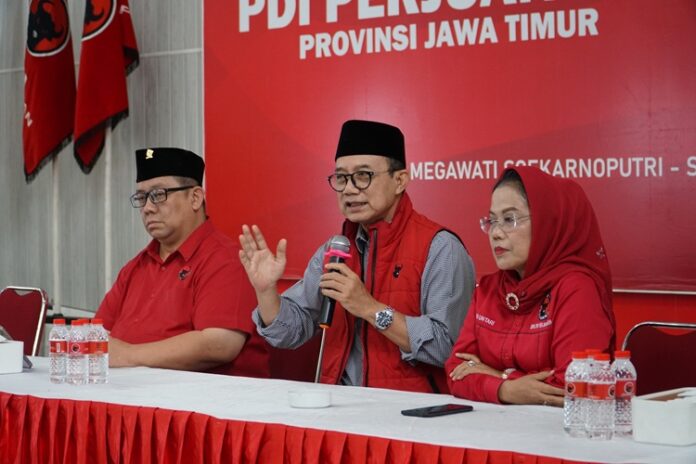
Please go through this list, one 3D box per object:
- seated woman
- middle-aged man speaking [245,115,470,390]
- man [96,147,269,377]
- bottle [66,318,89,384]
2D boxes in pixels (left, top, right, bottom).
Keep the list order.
[{"bbox_3d":[0.434,0.494,3.513,0.470,1.304,0.640,1,1,38],"label":"seated woman"},{"bbox_3d":[0.035,0.424,3.797,0.550,1.436,0.680,1,1,38],"label":"middle-aged man speaking"},{"bbox_3d":[-0.565,0.439,4.287,0.570,1.392,0.680,1,1,38],"label":"man"},{"bbox_3d":[-0.700,0.308,3.800,0.057,0.169,0.057,0,1,0],"label":"bottle"}]

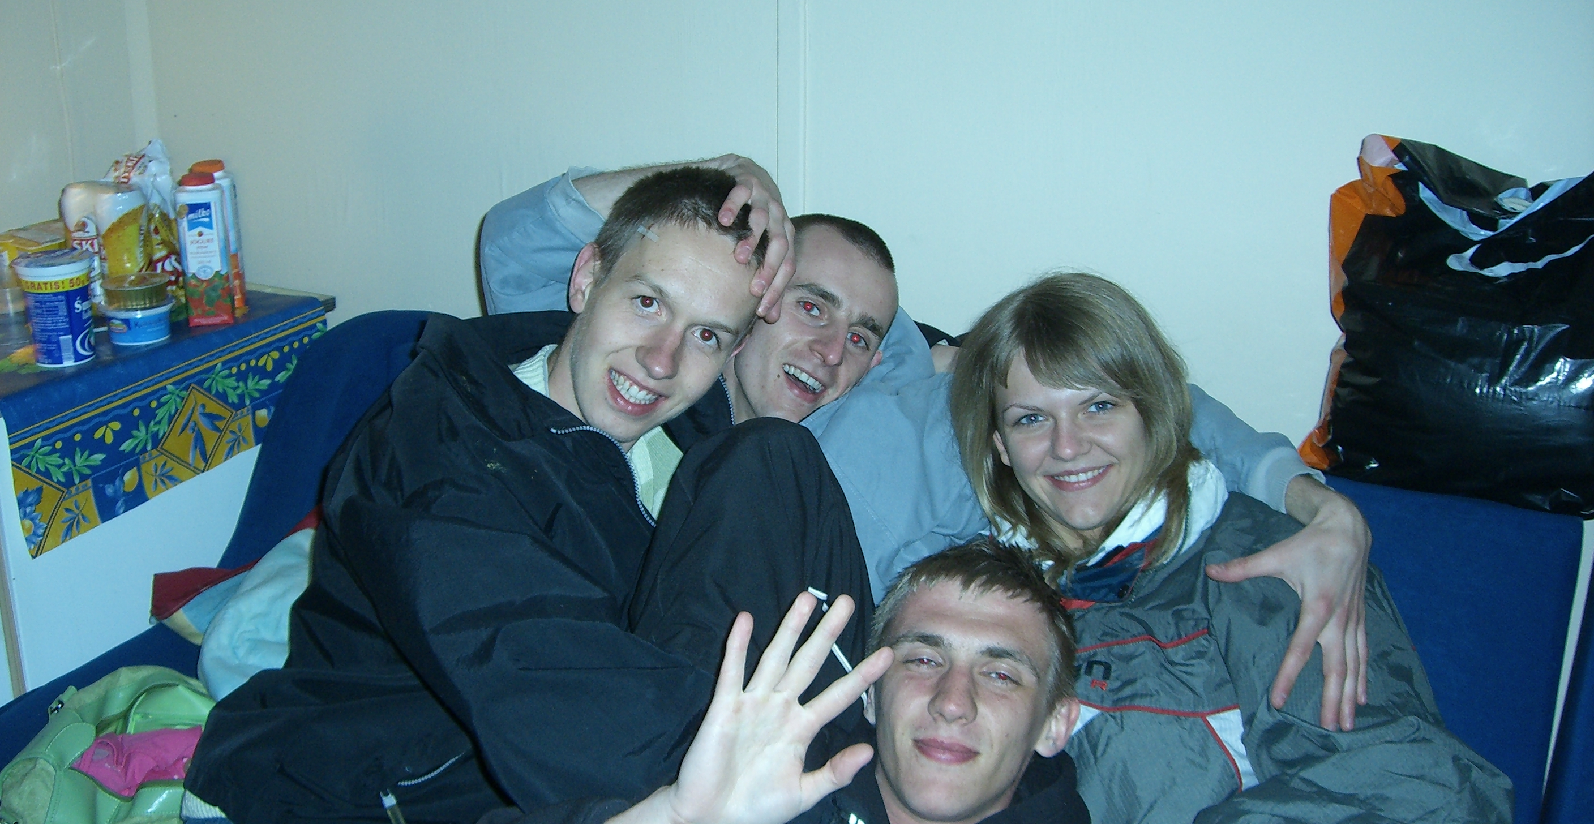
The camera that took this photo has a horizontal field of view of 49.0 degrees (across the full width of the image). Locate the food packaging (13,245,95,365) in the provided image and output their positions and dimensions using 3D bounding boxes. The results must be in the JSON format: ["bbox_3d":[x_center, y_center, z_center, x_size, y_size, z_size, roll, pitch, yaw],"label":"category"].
[{"bbox_3d":[-0.842,-0.118,2.003,0.095,0.118,0.095,8,17,27],"label":"food packaging"}]

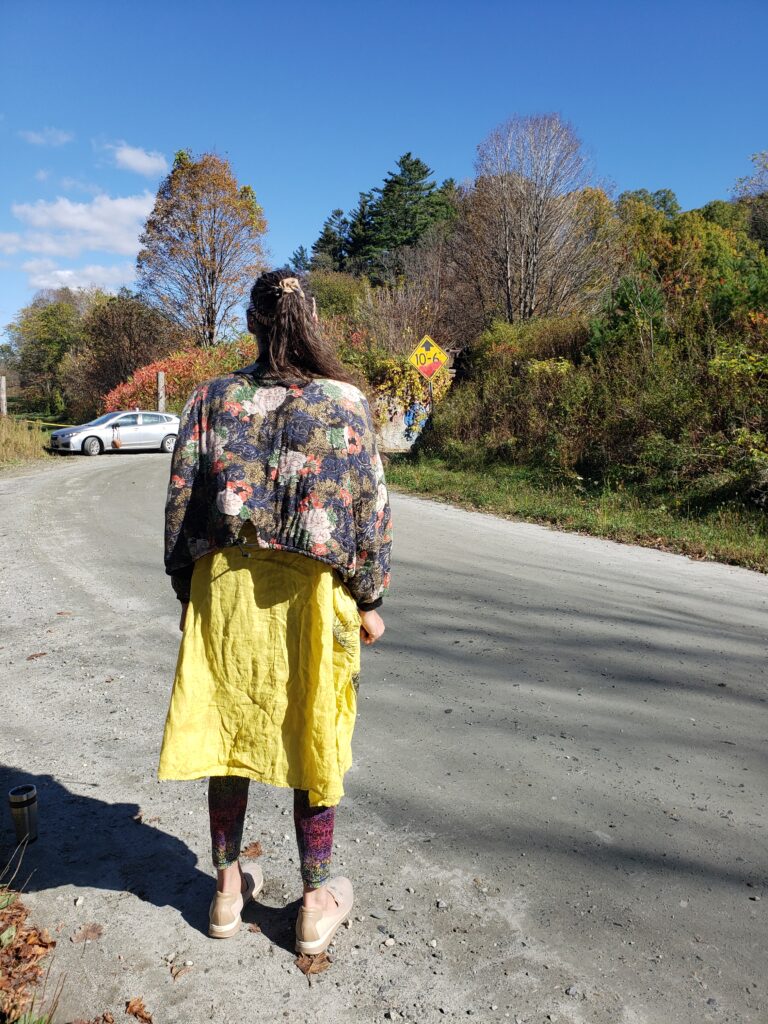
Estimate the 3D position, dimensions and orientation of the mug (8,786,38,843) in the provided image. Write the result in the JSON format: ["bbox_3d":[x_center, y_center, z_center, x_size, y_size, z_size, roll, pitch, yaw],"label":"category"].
[{"bbox_3d":[-1.130,0.952,2.428,0.084,0.165,0.084,0,7,0],"label":"mug"}]

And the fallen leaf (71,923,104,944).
[{"bbox_3d":[-0.769,1.085,1.994,0.085,0.012,0.075,0,7,0],"label":"fallen leaf"}]

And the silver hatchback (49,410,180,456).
[{"bbox_3d":[-8.900,-2.710,26.200,4.450,1.480,1.775,-6,10,-40],"label":"silver hatchback"}]

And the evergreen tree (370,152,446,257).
[{"bbox_3d":[1.599,-16.519,53.333,7.000,16.000,7.000,0,7,0],"label":"evergreen tree"}]

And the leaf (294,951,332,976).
[{"bbox_3d":[-0.174,1.095,1.879,0.092,0.022,0.075,0,7,0],"label":"leaf"}]

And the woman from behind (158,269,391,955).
[{"bbox_3d":[-0.274,0.254,1.952,0.540,1.670,0.380,0,7,2],"label":"woman from behind"}]

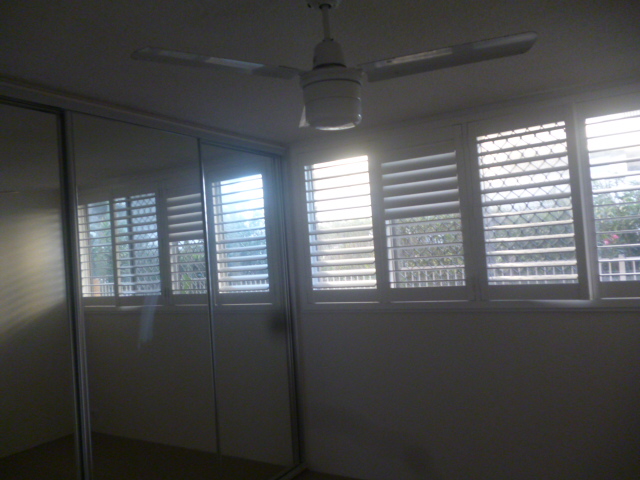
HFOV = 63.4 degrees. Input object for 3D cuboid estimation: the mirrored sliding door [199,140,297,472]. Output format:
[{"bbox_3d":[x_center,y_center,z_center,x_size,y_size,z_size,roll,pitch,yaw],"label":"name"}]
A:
[{"bbox_3d":[-0.458,0.507,3.469,0.050,2.249,0.823,-5,-2,32],"label":"mirrored sliding door"}]

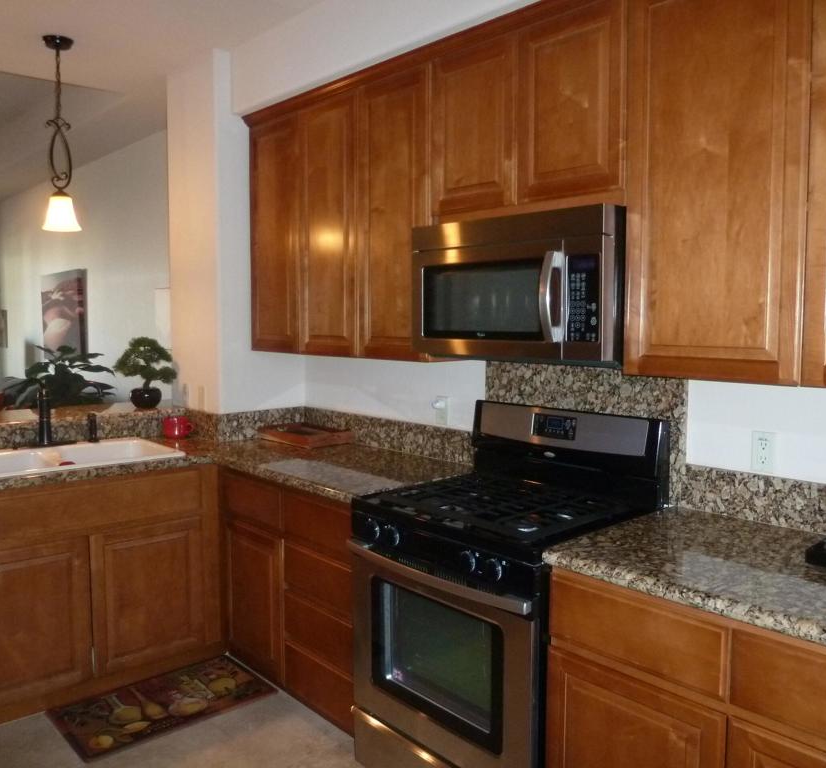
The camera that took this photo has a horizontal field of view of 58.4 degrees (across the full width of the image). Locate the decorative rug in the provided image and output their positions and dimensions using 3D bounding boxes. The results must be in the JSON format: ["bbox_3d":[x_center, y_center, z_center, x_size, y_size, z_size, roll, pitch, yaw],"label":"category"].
[{"bbox_3d":[-0.954,1.212,2.838,0.735,0.012,0.435,-4,6,-43],"label":"decorative rug"}]

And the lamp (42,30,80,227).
[{"bbox_3d":[-1.521,-1.069,3.186,0.170,0.820,0.170,-4,6,-43],"label":"lamp"}]

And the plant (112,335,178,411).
[{"bbox_3d":[-1.330,-0.058,3.667,0.310,0.360,0.280,-4,6,-43],"label":"plant"}]

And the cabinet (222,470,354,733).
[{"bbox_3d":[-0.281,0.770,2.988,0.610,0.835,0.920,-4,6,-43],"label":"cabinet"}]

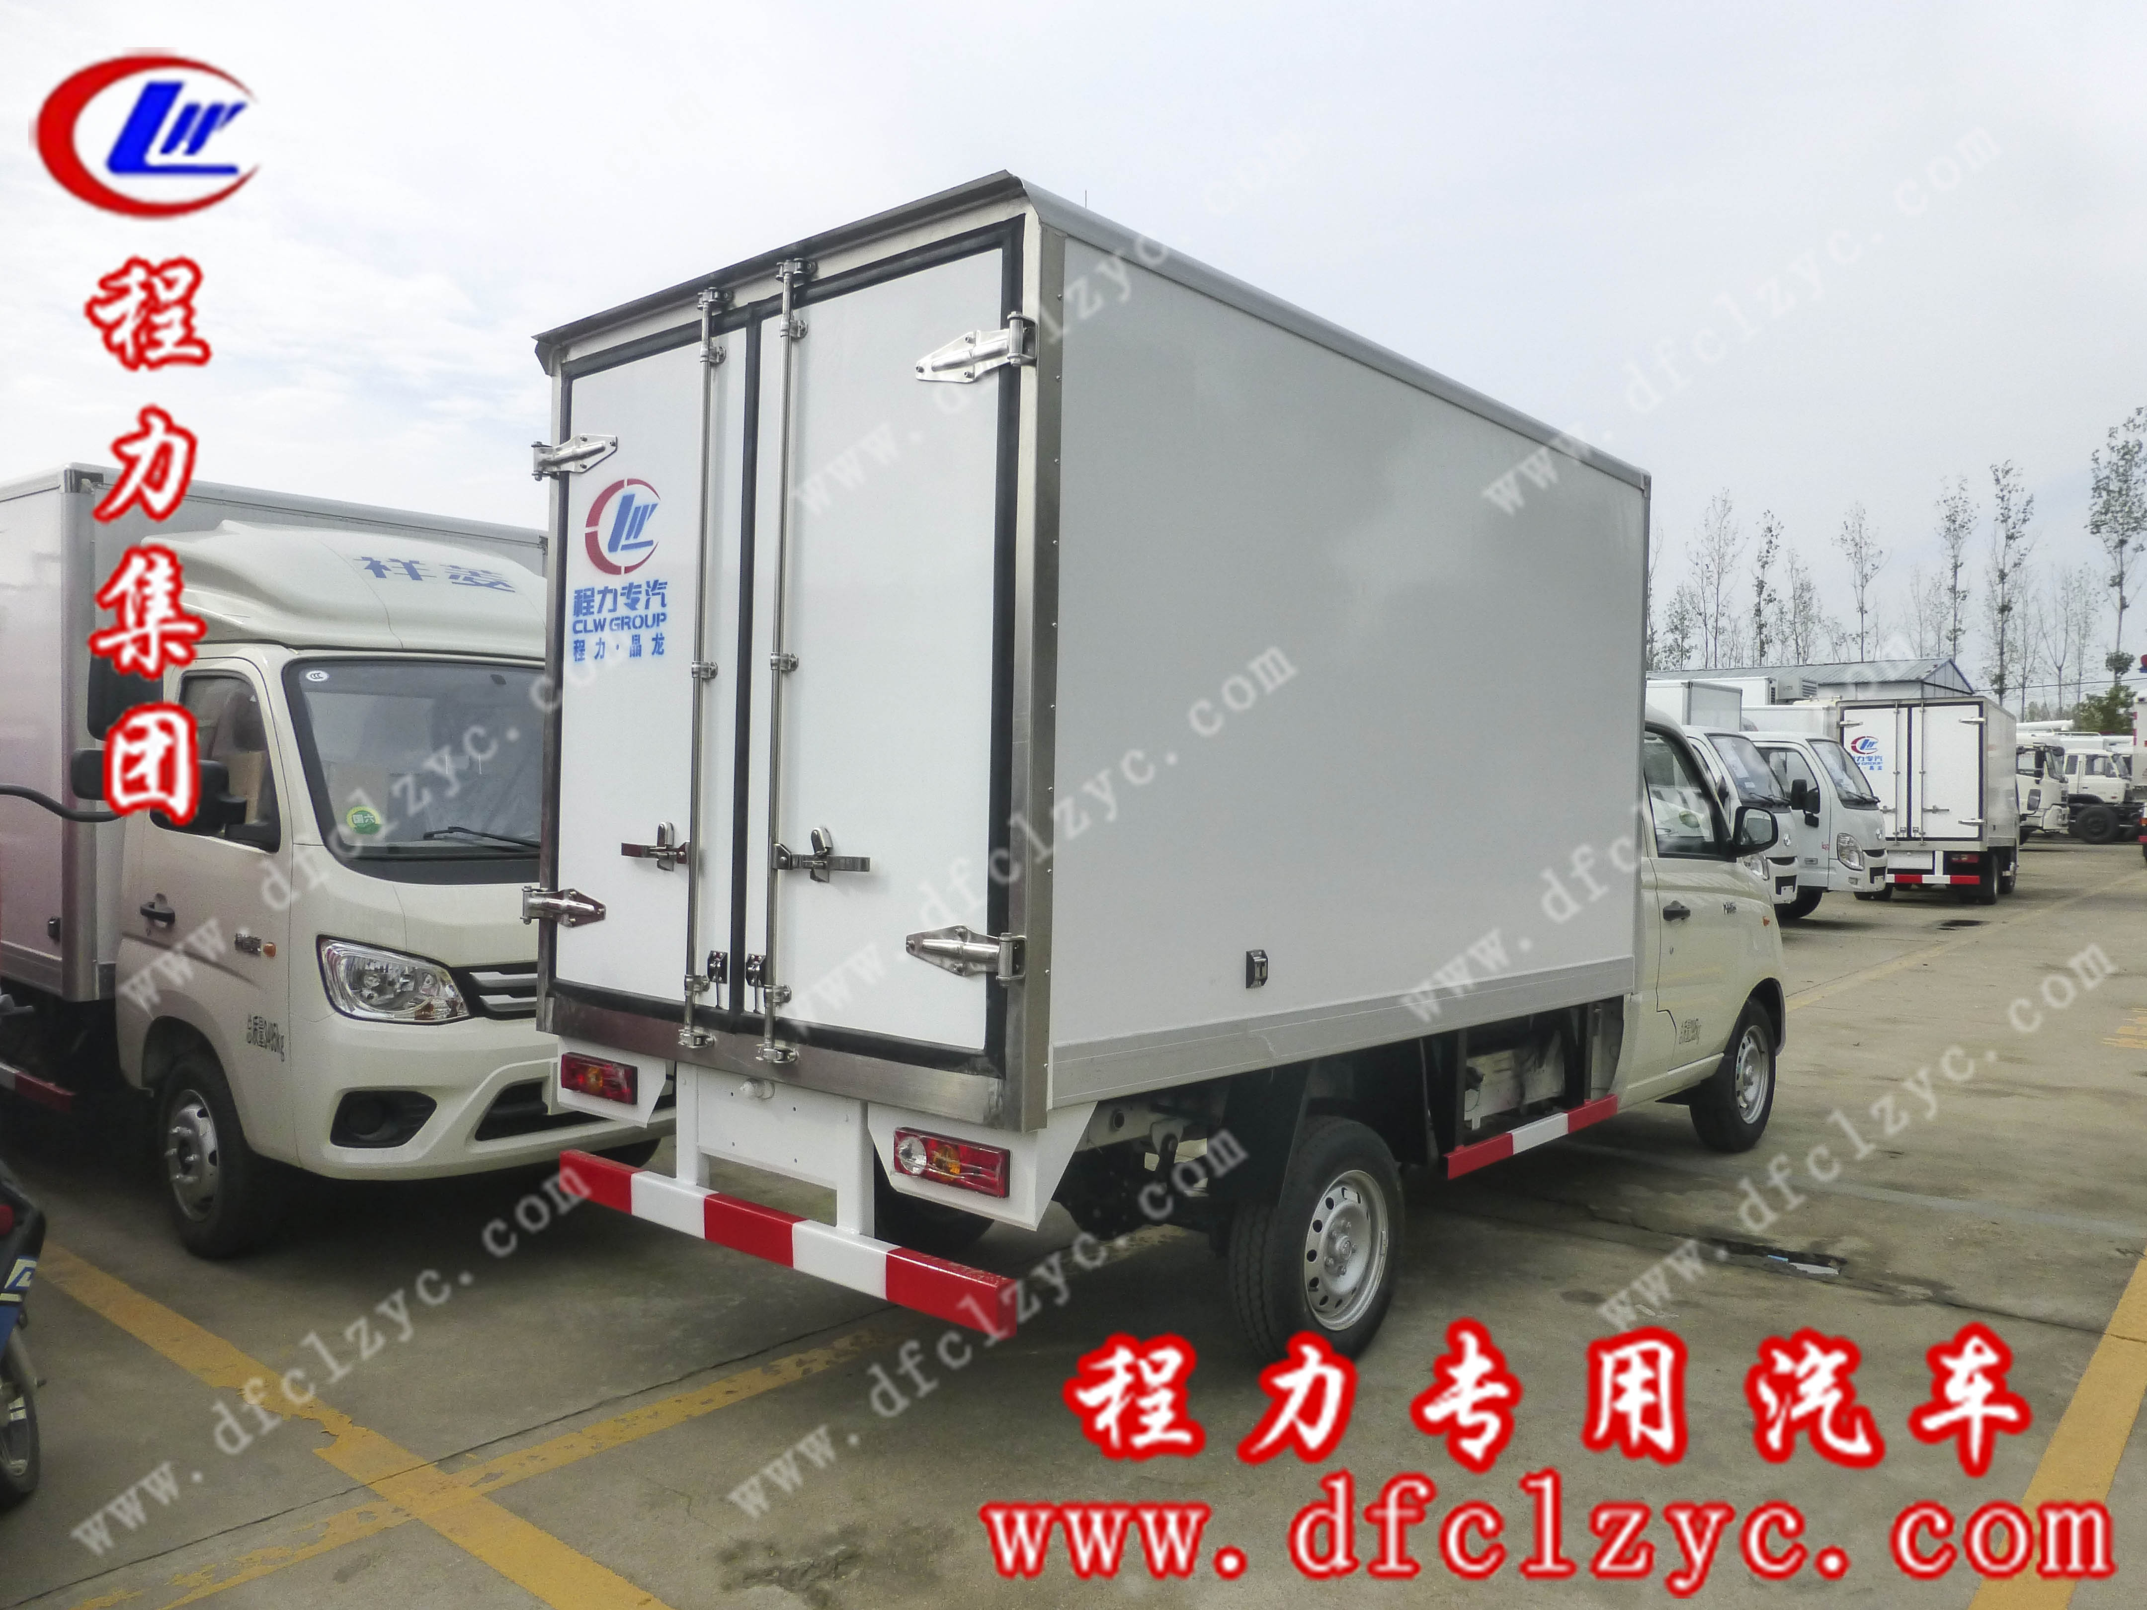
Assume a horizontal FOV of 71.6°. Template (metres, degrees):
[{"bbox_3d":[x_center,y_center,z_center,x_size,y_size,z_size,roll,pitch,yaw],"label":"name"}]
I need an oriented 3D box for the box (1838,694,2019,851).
[{"bbox_3d":[11.590,-0.370,20.130,1.700,1.880,3.100,1,1,38],"label":"box"}]

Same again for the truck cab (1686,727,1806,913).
[{"bbox_3d":[6.317,0.198,14.914,1.600,1.880,1.700,1,1,41],"label":"truck cab"}]

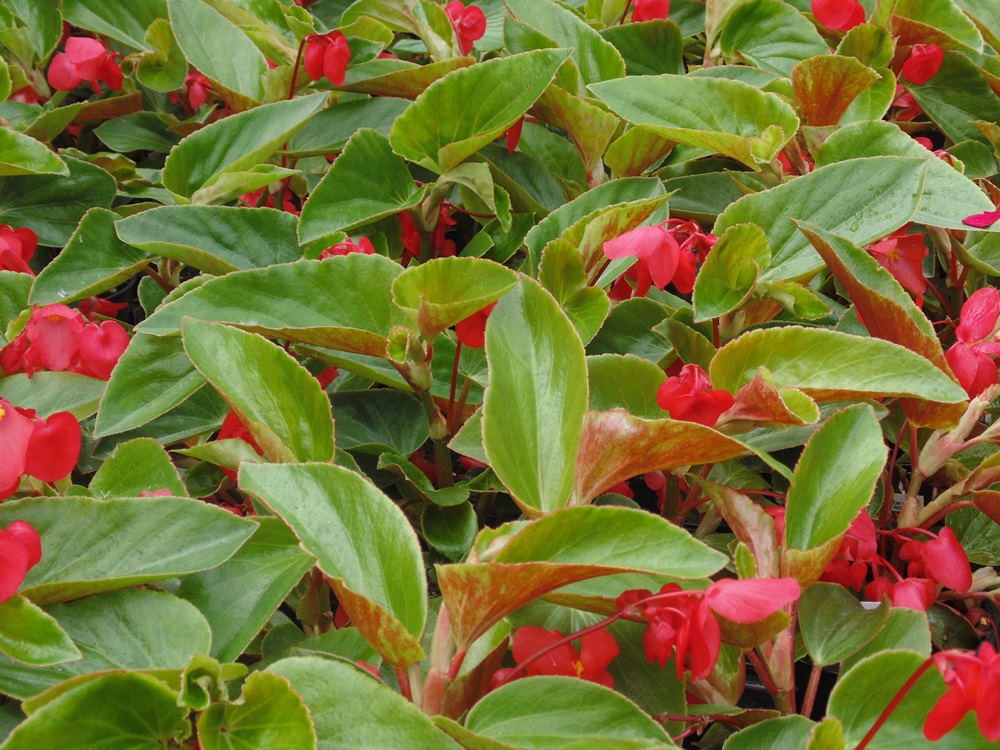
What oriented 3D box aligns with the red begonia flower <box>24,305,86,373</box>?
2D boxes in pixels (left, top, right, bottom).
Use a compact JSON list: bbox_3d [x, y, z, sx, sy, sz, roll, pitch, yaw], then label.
[{"bbox_3d":[-0.208,-0.017,0.880,0.028,0.027,0.020,-2,22,-5],"label":"red begonia flower"}]

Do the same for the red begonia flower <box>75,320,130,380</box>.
[{"bbox_3d":[-0.186,-0.011,0.880,0.023,0.025,0.015,-8,23,-19],"label":"red begonia flower"}]

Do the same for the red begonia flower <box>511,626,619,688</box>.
[{"bbox_3d":[0.027,0.120,0.790,0.045,0.035,0.025,0,35,0],"label":"red begonia flower"}]

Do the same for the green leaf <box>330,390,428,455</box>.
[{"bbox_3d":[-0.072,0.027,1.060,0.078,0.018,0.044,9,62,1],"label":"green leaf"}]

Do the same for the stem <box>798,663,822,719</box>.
[{"bbox_3d":[0.132,0.136,0.800,0.004,0.032,0.005,9,34,-6],"label":"stem"}]

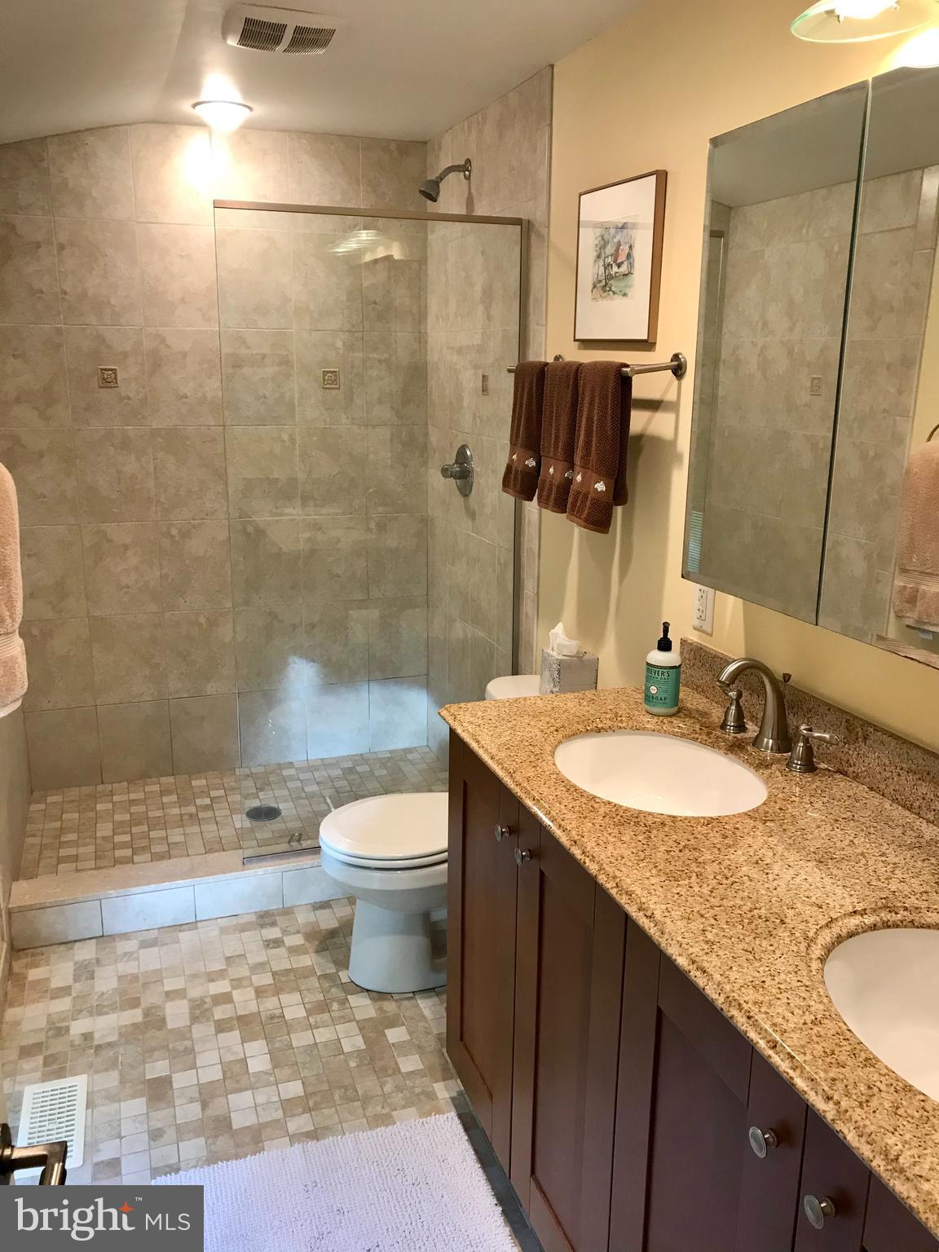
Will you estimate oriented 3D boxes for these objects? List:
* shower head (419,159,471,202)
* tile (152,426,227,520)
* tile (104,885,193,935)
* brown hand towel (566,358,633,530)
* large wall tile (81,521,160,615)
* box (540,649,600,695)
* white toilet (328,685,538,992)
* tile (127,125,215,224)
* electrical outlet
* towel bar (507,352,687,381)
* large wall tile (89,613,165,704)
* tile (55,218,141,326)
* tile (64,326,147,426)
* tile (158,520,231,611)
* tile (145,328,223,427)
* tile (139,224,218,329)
[{"bbox_3d":[-0.080,-1.411,3.204,0.167,0.137,0.070,-4,15,-19],"label":"shower head"},{"bbox_3d":[-0.990,-0.540,3.603,0.252,0.329,0.010,-4,15,-19],"label":"tile"},{"bbox_3d":[-0.919,0.816,2.907,0.252,0.113,0.010,-4,15,-19],"label":"tile"},{"bbox_3d":[0.280,-0.402,2.248,0.055,0.360,0.205,-5,15,-19],"label":"brown hand towel"},{"bbox_3d":[-1.234,-0.199,3.604,0.252,0.329,0.010,-4,15,-19],"label":"large wall tile"},{"bbox_3d":[0.254,0.125,2.575,0.108,0.118,0.108,-3,15,-15],"label":"box"},{"bbox_3d":[-0.040,0.568,2.694,0.692,0.722,0.460,-4,15,-19],"label":"white toilet"},{"bbox_3d":[-0.982,-1.495,3.361,0.252,0.306,0.010,-4,15,-19],"label":"tile"},{"bbox_3d":[0.488,-0.044,2.097,0.007,0.114,0.070,-4,15,-19],"label":"electrical outlet"},{"bbox_3d":[0.272,-0.610,2.381,0.141,0.060,0.670,-5,15,-19],"label":"towel bar"},{"bbox_3d":[-1.222,0.122,3.641,0.249,0.327,0.012,-5,15,-19],"label":"large wall tile"},{"bbox_3d":[-1.209,-1.150,3.311,0.249,0.327,0.012,-5,15,-19],"label":"tile"},{"bbox_3d":[-1.228,-0.844,3.441,0.252,0.329,0.010,-4,15,-19],"label":"tile"},{"bbox_3d":[-0.982,-0.215,3.640,0.249,0.327,0.012,-5,15,-19],"label":"tile"},{"bbox_3d":[-0.975,-0.851,3.475,0.249,0.327,0.012,-5,15,-19],"label":"tile"},{"bbox_3d":[-0.972,-1.169,3.392,0.249,0.327,0.012,-5,15,-19],"label":"tile"}]

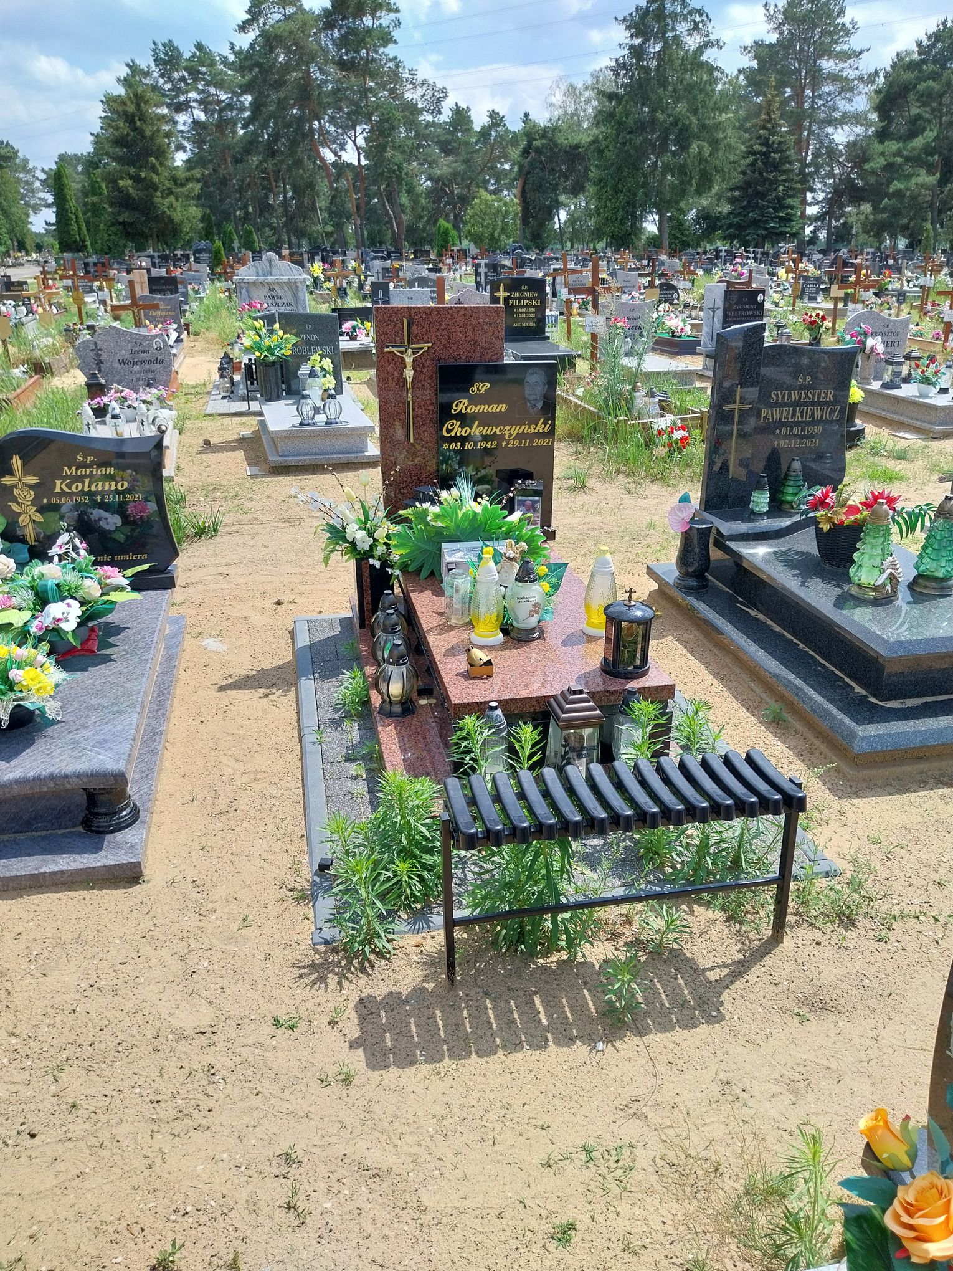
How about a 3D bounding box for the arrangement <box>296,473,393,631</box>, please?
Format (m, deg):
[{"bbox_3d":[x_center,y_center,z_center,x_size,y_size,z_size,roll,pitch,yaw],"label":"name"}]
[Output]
[{"bbox_3d":[-0.540,-0.332,3.909,0.420,0.660,0.340,-4,23,-9],"label":"arrangement"}]

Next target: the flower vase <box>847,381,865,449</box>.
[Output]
[{"bbox_3d":[3.096,-1.824,7.796,0.230,0.510,0.230,6,24,14],"label":"flower vase"}]

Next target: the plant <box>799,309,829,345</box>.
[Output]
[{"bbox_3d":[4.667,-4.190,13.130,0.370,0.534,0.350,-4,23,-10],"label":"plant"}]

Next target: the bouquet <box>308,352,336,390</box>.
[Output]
[{"bbox_3d":[-1.362,-2.326,8.392,0.240,0.318,0.200,-4,23,-9],"label":"bouquet"}]

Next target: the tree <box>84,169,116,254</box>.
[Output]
[{"bbox_3d":[-18.898,-20.611,47.365,1.630,4.530,1.630,6,24,14],"label":"tree"}]

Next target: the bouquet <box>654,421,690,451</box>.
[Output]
[{"bbox_3d":[1.522,-1.548,7.449,0.260,0.270,0.200,-4,23,-10],"label":"bouquet"}]

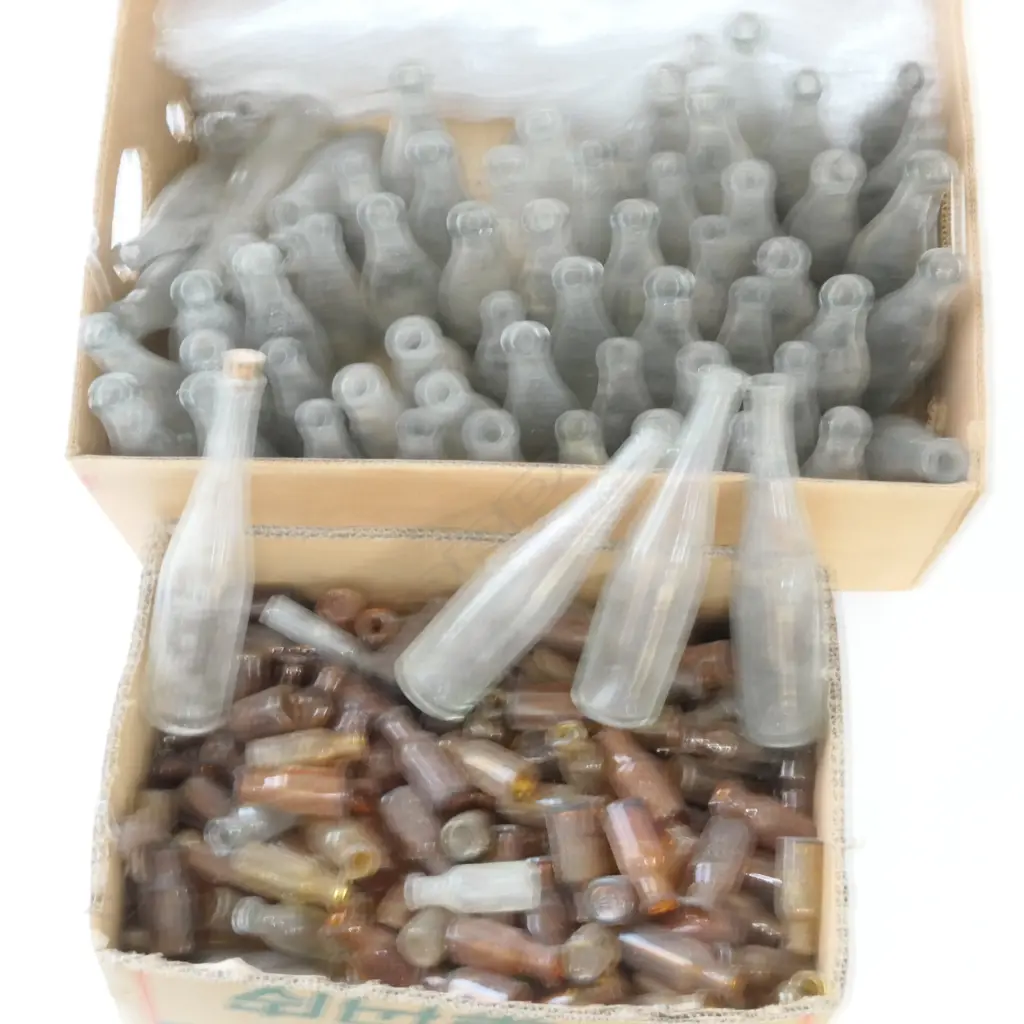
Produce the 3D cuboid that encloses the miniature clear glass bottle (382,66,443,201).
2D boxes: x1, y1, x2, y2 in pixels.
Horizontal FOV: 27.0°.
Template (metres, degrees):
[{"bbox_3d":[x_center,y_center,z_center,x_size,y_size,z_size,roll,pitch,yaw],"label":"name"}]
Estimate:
[{"bbox_3d":[-0.055,-0.211,1.202,0.042,0.121,0.042,-4,67,0],"label":"miniature clear glass bottle"}]

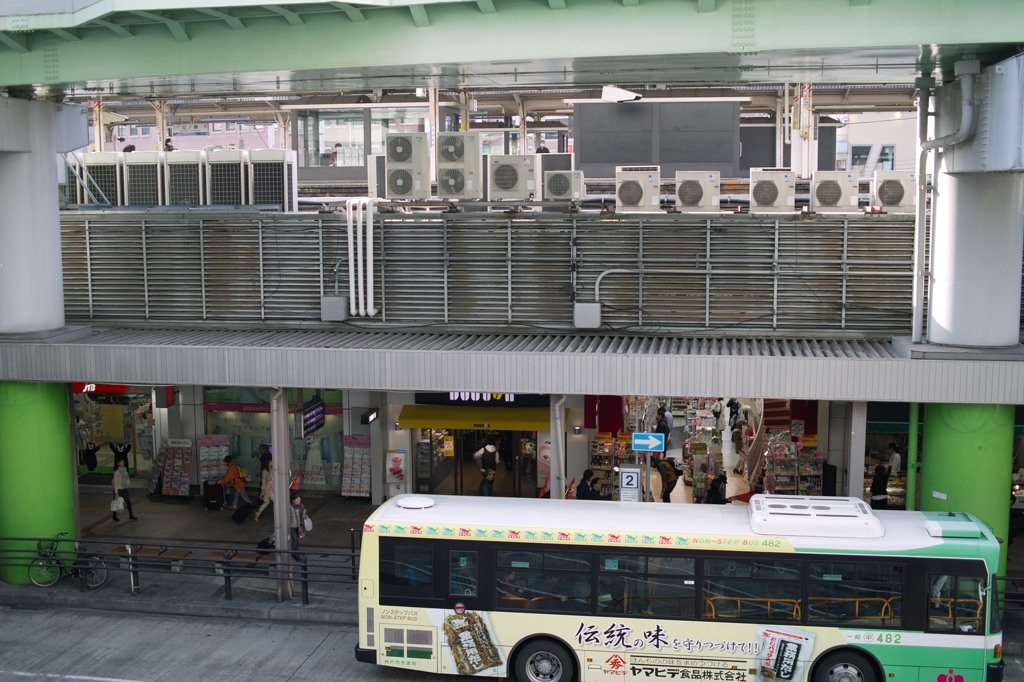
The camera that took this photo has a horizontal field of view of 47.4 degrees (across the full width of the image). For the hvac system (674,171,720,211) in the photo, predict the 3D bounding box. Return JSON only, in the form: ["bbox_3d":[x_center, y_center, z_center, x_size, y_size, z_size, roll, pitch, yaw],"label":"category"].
[{"bbox_3d":[3.982,-3.164,24.867,0.925,0.888,0.340,1,6,10],"label":"hvac system"}]

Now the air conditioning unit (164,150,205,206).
[{"bbox_3d":[-7.320,-3.581,26.713,0.900,1.500,0.720,1,6,10],"label":"air conditioning unit"}]

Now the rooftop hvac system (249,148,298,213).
[{"bbox_3d":[-5.632,-3.725,27.563,0.895,1.538,0.740,1,6,10],"label":"rooftop hvac system"}]

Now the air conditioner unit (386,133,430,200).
[{"bbox_3d":[-2.170,-3.712,24.838,0.905,1.385,0.330,1,6,10],"label":"air conditioner unit"}]

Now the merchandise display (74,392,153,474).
[{"bbox_3d":[-11.877,2.773,34.865,2.250,2.380,0.600,1,6,10],"label":"merchandise display"}]

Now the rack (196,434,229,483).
[{"bbox_3d":[-8.108,3.395,31.565,0.840,1.720,0.450,-1,6,-6],"label":"rack"}]

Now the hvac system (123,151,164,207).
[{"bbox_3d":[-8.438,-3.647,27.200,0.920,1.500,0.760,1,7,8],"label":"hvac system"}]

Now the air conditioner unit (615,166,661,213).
[{"bbox_3d":[2.732,-3.204,25.067,0.932,0.912,0.340,1,6,10],"label":"air conditioner unit"}]

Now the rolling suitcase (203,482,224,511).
[{"bbox_3d":[-7.772,4.003,30.390,0.500,0.770,0.330,0,6,0],"label":"rolling suitcase"}]

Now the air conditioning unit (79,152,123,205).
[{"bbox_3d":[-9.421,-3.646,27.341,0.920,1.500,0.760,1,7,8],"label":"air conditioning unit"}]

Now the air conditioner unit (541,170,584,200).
[{"bbox_3d":[1.140,-3.410,25.526,0.805,0.598,0.310,1,7,8],"label":"air conditioner unit"}]

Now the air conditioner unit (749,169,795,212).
[{"bbox_3d":[5.505,-3.141,24.617,0.908,0.885,0.340,1,6,10],"label":"air conditioner unit"}]

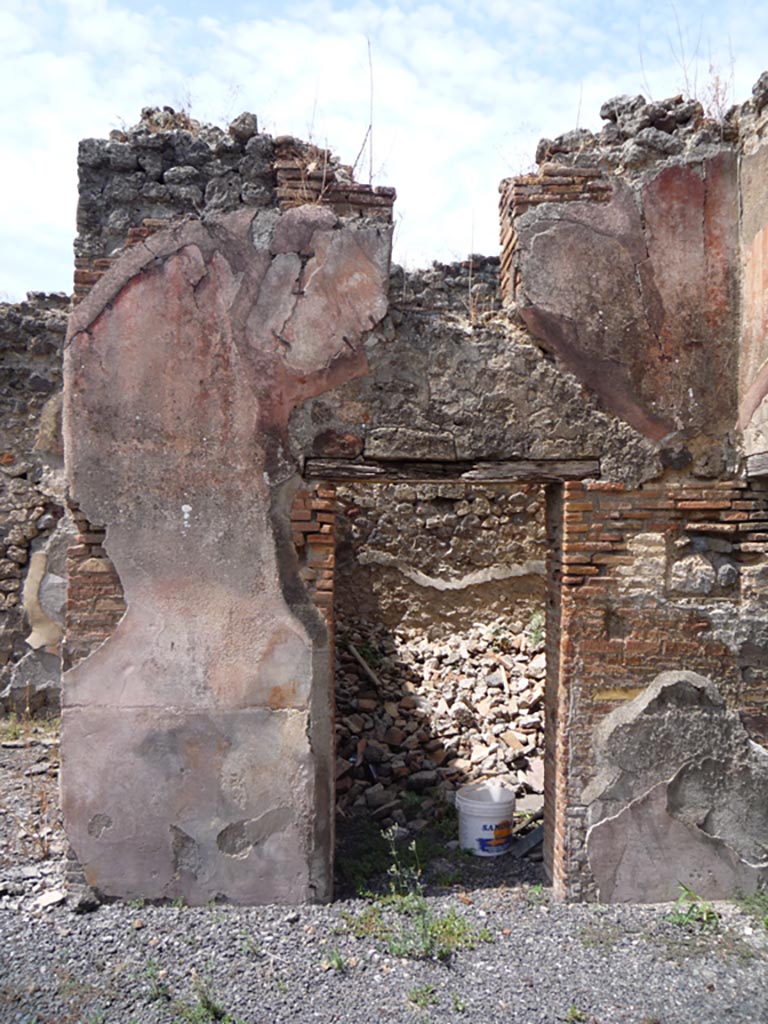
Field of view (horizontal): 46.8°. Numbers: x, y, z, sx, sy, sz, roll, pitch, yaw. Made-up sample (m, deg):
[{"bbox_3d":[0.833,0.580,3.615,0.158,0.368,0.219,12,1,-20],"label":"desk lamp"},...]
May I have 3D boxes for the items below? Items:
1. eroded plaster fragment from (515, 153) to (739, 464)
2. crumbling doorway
[{"bbox_3d":[0.990,-0.835,3.660,0.920,1.270,0.110,0,0,0],"label":"eroded plaster fragment"},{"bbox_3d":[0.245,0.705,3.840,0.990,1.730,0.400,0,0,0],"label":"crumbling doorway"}]

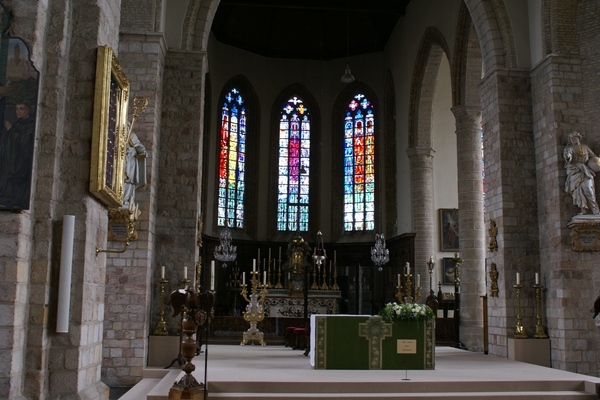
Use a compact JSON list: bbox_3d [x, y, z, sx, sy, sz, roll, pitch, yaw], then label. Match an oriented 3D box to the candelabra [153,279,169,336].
[{"bbox_3d":[-2.940,2.245,13.697,0.310,1.165,0.310,1,-8,-6],"label":"candelabra"}]

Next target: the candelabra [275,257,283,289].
[{"bbox_3d":[-0.703,2.458,21.976,0.280,1.076,0.280,1,-8,-6],"label":"candelabra"}]

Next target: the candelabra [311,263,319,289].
[{"bbox_3d":[0.565,2.892,24.650,0.280,1.036,0.270,2,-9,-6],"label":"candelabra"}]

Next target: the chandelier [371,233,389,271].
[{"bbox_3d":[2.839,1.843,22.922,0.620,1.322,0.620,2,-9,-6],"label":"chandelier"}]

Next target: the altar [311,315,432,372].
[{"bbox_3d":[1.349,2.690,12.302,2.240,0.950,0.750,2,-9,-6],"label":"altar"}]

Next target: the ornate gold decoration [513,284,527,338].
[{"bbox_3d":[4.630,2.352,13.709,0.300,1.123,0.300,1,-8,-6],"label":"ornate gold decoration"}]

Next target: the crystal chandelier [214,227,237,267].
[{"bbox_3d":[-2.385,1.488,20.804,0.701,1.255,0.701,1,-8,-6],"label":"crystal chandelier"}]

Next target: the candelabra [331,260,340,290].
[{"bbox_3d":[1.382,2.931,24.734,0.280,1.059,0.270,2,-9,-6],"label":"candelabra"}]

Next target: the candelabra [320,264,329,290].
[{"bbox_3d":[0.946,2.934,24.686,0.270,1.000,0.270,2,-9,-6],"label":"candelabra"}]

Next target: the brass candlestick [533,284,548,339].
[{"bbox_3d":[5.397,2.507,14.539,0.310,1.194,0.310,2,-9,-6],"label":"brass candlestick"}]

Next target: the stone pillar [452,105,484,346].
[{"bbox_3d":[4.572,0.669,17.362,0.770,6.474,0.770,1,-8,-6],"label":"stone pillar"}]

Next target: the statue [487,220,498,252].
[{"bbox_3d":[4.446,0.829,14.972,0.140,0.763,0.270,2,-9,-6],"label":"statue"}]

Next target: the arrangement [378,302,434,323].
[{"bbox_3d":[2.002,2.124,12.214,0.980,0.352,0.420,2,-9,-6],"label":"arrangement"}]

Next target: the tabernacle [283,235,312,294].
[{"bbox_3d":[-0.100,2.578,25.900,1.150,2.350,0.750,2,-9,-5],"label":"tabernacle"}]

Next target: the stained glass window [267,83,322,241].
[{"bbox_3d":[-0.237,-1.658,27.991,2.337,6.900,0.450,2,-9,-6],"label":"stained glass window"}]

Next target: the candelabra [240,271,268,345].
[{"bbox_3d":[-1.266,2.992,18.088,0.775,2.012,0.600,1,-8,-6],"label":"candelabra"}]

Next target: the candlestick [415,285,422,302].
[{"bbox_3d":[3.266,2.585,17.873,0.200,0.463,0.200,2,-9,-6],"label":"candlestick"}]

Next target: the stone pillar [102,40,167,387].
[{"bbox_3d":[-3.548,0.122,13.703,1.000,7.273,0.800,1,-8,-6],"label":"stone pillar"}]

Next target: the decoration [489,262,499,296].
[{"bbox_3d":[4.571,1.878,15.354,0.170,0.798,0.400,1,-8,-6],"label":"decoration"}]

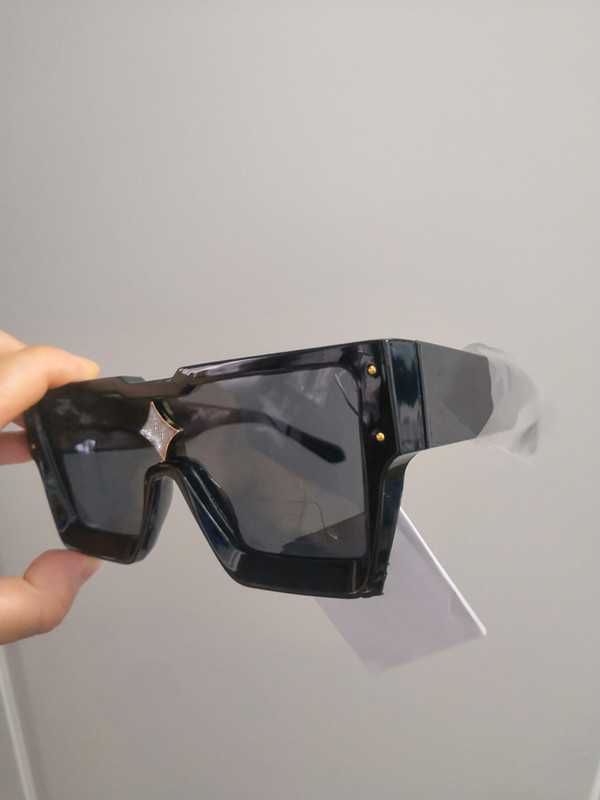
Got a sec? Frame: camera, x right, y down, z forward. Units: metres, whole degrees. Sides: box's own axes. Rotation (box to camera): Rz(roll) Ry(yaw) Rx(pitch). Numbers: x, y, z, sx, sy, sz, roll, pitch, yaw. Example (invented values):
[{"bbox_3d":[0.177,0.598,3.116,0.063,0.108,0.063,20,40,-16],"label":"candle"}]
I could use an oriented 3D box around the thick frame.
[{"bbox_3d":[0.009,0.019,0.223,0.147,0.055,0.150,-5,-2,40],"label":"thick frame"}]

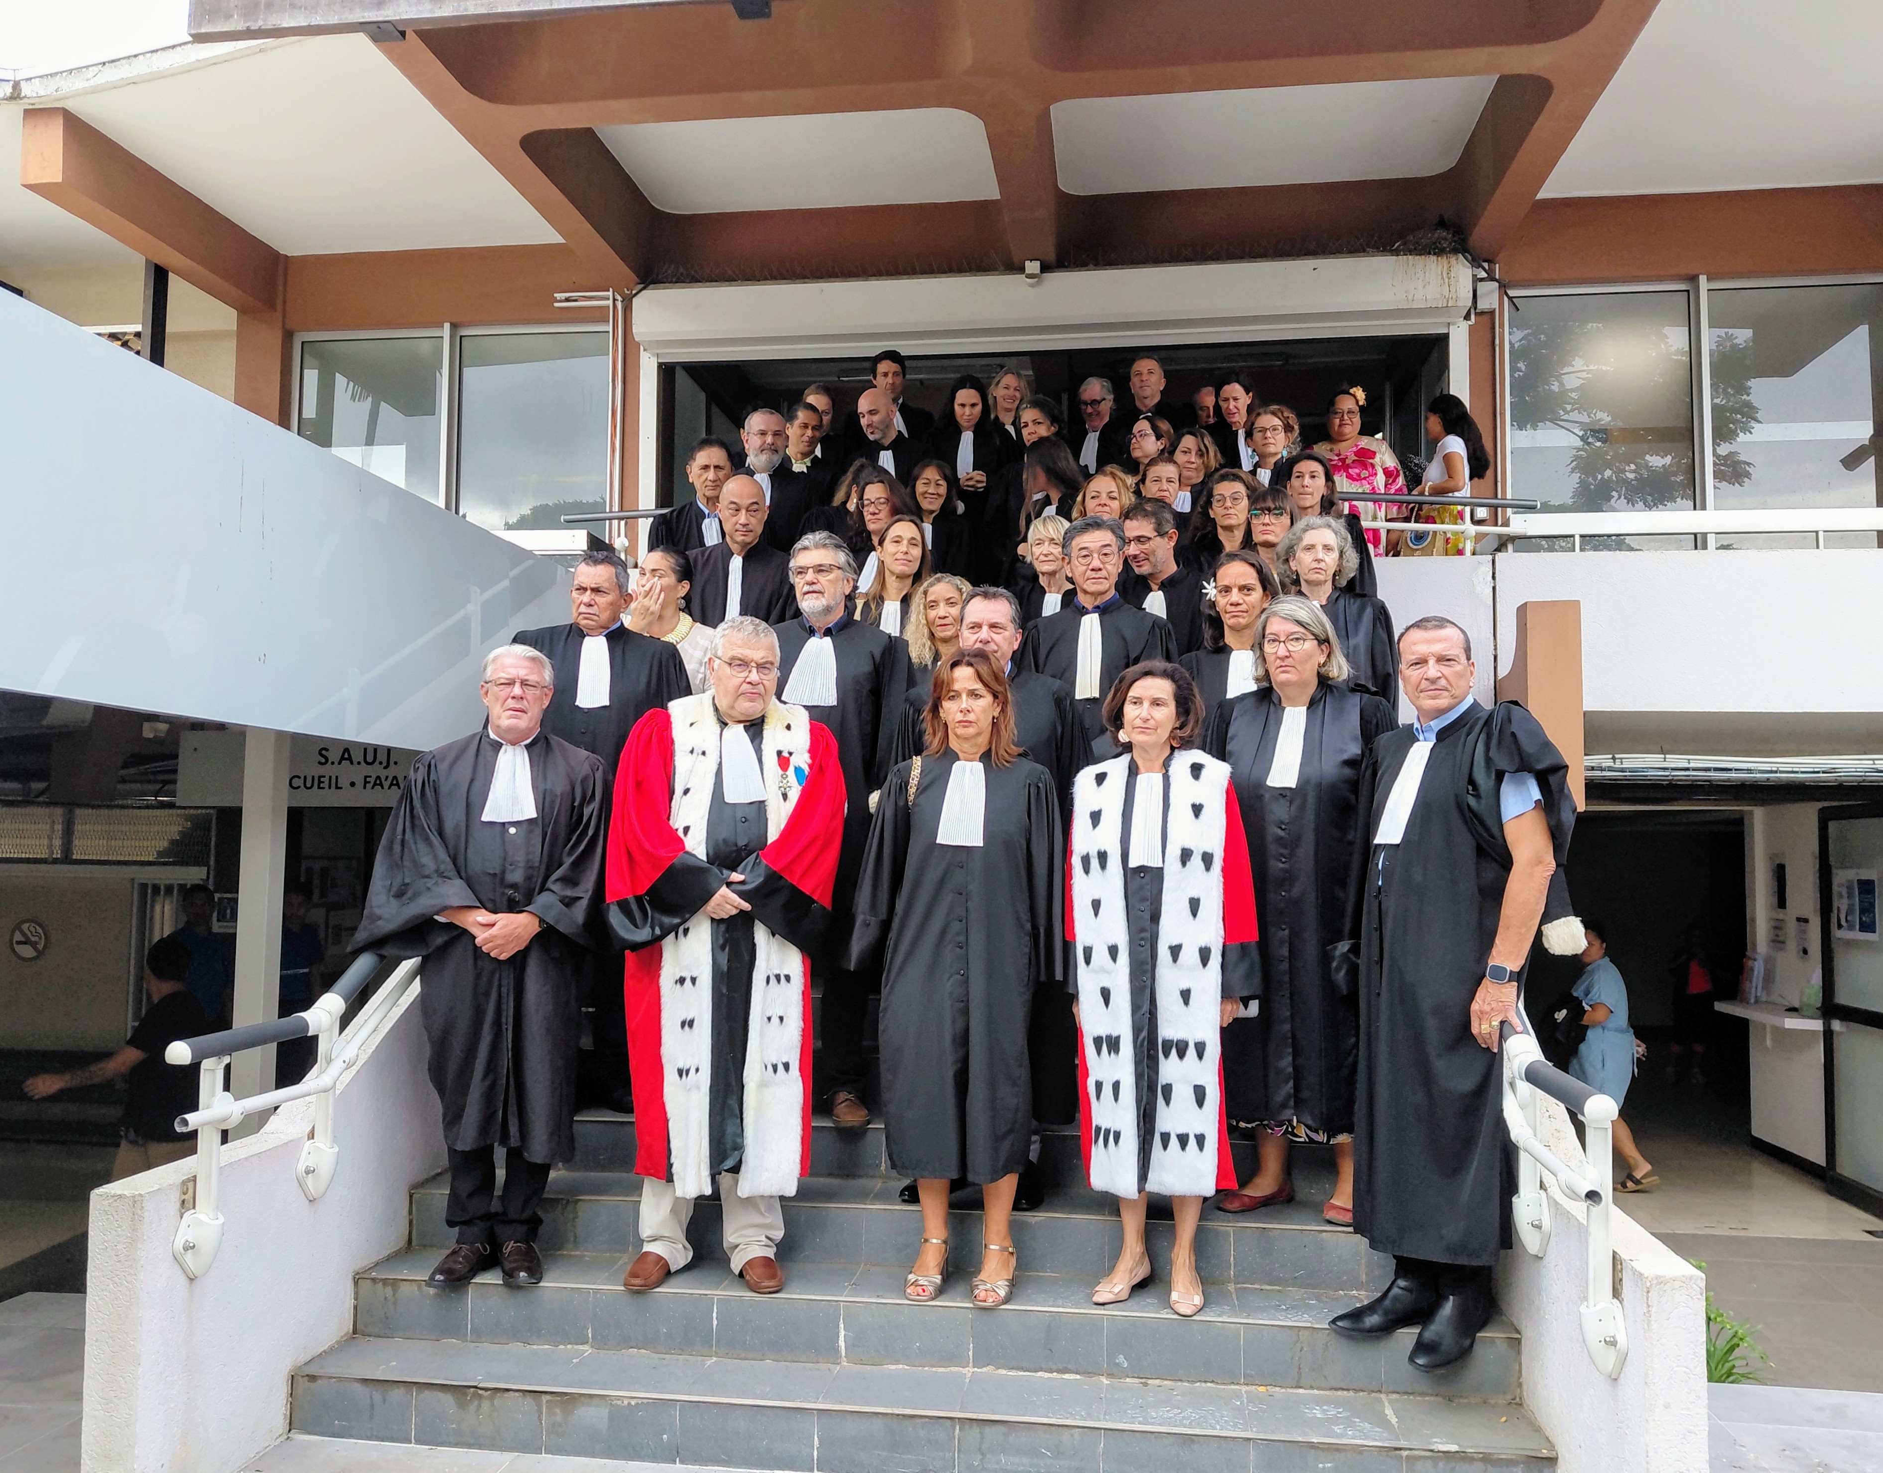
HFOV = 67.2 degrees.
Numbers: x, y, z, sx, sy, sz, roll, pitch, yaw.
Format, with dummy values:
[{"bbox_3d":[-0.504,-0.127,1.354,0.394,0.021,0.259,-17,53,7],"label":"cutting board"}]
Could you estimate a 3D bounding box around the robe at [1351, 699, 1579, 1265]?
[{"bbox_3d":[1.243,0.593,3.476,0.380,1.376,0.520,3,-5,-42],"label":"robe"}]

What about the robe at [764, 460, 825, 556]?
[{"bbox_3d":[-0.745,-0.562,5.945,0.570,1.200,0.380,0,-3,2],"label":"robe"}]

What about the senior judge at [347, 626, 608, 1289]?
[{"bbox_3d":[-1.243,0.586,3.871,0.650,1.680,0.430,1,-3,-9],"label":"senior judge"}]

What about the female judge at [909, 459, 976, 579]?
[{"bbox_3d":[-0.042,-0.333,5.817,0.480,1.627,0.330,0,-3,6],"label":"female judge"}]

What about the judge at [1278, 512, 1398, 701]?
[{"bbox_3d":[1.284,0.071,4.777,0.510,1.643,0.360,-1,-4,17],"label":"judge"}]

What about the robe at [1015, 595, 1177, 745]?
[{"bbox_3d":[0.493,0.126,4.546,0.590,1.170,0.380,0,-3,5],"label":"robe"}]

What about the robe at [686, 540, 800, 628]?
[{"bbox_3d":[-0.722,-0.123,5.085,0.560,1.180,0.380,0,-3,1],"label":"robe"}]

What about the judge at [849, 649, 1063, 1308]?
[{"bbox_3d":[0.044,0.604,3.701,0.550,1.670,0.350,0,-3,3],"label":"judge"}]

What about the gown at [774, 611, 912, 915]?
[{"bbox_3d":[-0.370,0.169,4.399,0.570,1.132,0.360,0,-3,5],"label":"gown"}]

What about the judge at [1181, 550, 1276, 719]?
[{"bbox_3d":[0.939,0.214,4.504,0.480,1.628,0.330,0,-3,8],"label":"judge"}]

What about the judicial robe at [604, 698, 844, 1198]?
[{"bbox_3d":[-0.592,0.554,3.870,0.630,1.318,0.420,1,-4,-7],"label":"judicial robe"}]

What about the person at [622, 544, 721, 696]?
[{"bbox_3d":[-0.906,0.191,4.764,0.470,1.681,0.340,-2,-4,30],"label":"person"}]

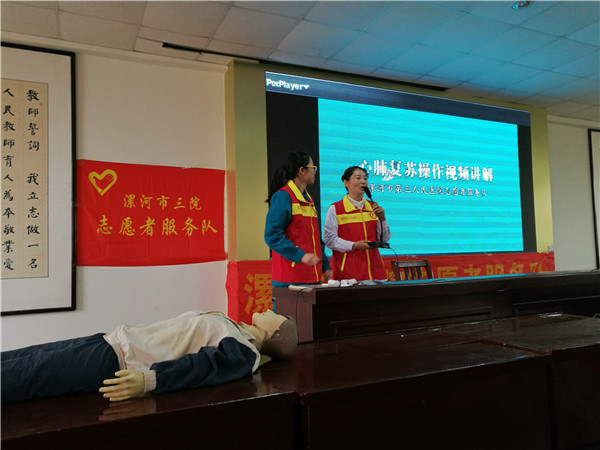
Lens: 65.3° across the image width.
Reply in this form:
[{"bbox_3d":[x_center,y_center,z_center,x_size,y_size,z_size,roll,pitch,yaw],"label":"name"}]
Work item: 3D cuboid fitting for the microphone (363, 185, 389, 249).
[{"bbox_3d":[0.528,-0.059,3.250,0.160,0.430,0.110,-4,-4,30],"label":"microphone"}]

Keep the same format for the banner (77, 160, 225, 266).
[{"bbox_3d":[-1.388,-0.108,4.514,1.404,0.950,0.030,0,-4,-25],"label":"banner"}]

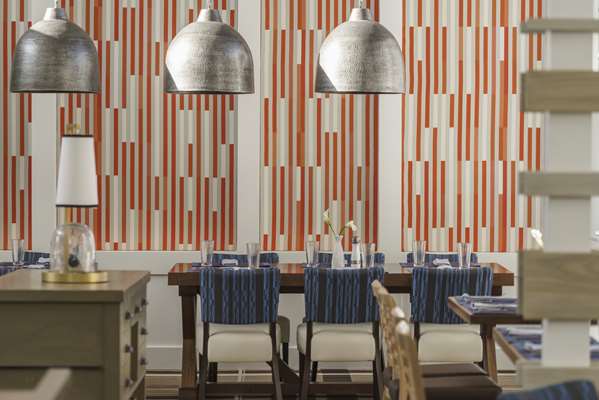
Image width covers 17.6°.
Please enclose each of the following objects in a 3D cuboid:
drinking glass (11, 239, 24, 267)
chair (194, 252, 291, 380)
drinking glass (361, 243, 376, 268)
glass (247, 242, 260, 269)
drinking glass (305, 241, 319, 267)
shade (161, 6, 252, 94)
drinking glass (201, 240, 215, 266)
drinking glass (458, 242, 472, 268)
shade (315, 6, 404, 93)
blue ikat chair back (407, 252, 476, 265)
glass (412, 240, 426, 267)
[{"bbox_3d":[-1.781,0.333,12.250,0.083,0.157,0.083,0,1,0],"label":"drinking glass"},{"bbox_3d":[-0.343,0.748,12.500,0.530,0.820,0.590,0,1,-3],"label":"chair"},{"bbox_3d":[0.423,0.345,11.800,0.083,0.157,0.083,0,1,0],"label":"drinking glass"},{"bbox_3d":[-0.279,0.345,11.800,0.083,0.157,0.083,0,1,0],"label":"glass"},{"bbox_3d":[0.077,0.339,12.150,0.083,0.157,0.083,0,1,0],"label":"drinking glass"},{"bbox_3d":[-0.534,-0.884,11.500,0.535,0.510,0.535,0,1,0],"label":"shade"},{"bbox_3d":[-0.579,0.338,12.150,0.083,0.157,0.083,0,1,0],"label":"drinking glass"},{"bbox_3d":[1.013,0.345,11.800,0.083,0.157,0.083,0,1,0],"label":"drinking glass"},{"bbox_3d":[0.363,-0.884,11.500,0.535,0.510,0.535,0,1,0],"label":"shade"},{"bbox_3d":[0.944,0.512,12.750,0.470,0.330,0.110,0,1,0],"label":"blue ikat chair back"},{"bbox_3d":[0.755,0.338,12.150,0.083,0.157,0.083,0,1,0],"label":"glass"}]

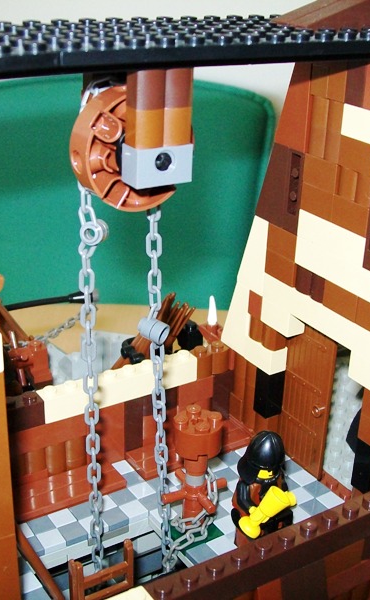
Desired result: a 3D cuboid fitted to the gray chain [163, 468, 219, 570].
[{"bbox_3d":[0.001,0.073,0.280,0.021,0.032,0.013,-13,27,-30],"label":"gray chain"}]

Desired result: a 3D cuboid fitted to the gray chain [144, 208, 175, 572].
[{"bbox_3d":[-0.007,0.034,0.259,0.009,0.129,0.009,1,24,4],"label":"gray chain"}]

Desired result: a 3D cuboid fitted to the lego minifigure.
[{"bbox_3d":[0.026,0.064,0.267,0.019,0.043,0.018,-7,25,-19],"label":"lego minifigure"}]

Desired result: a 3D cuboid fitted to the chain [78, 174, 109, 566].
[{"bbox_3d":[-0.027,0.028,0.244,0.009,0.129,0.009,3,23,3],"label":"chain"}]

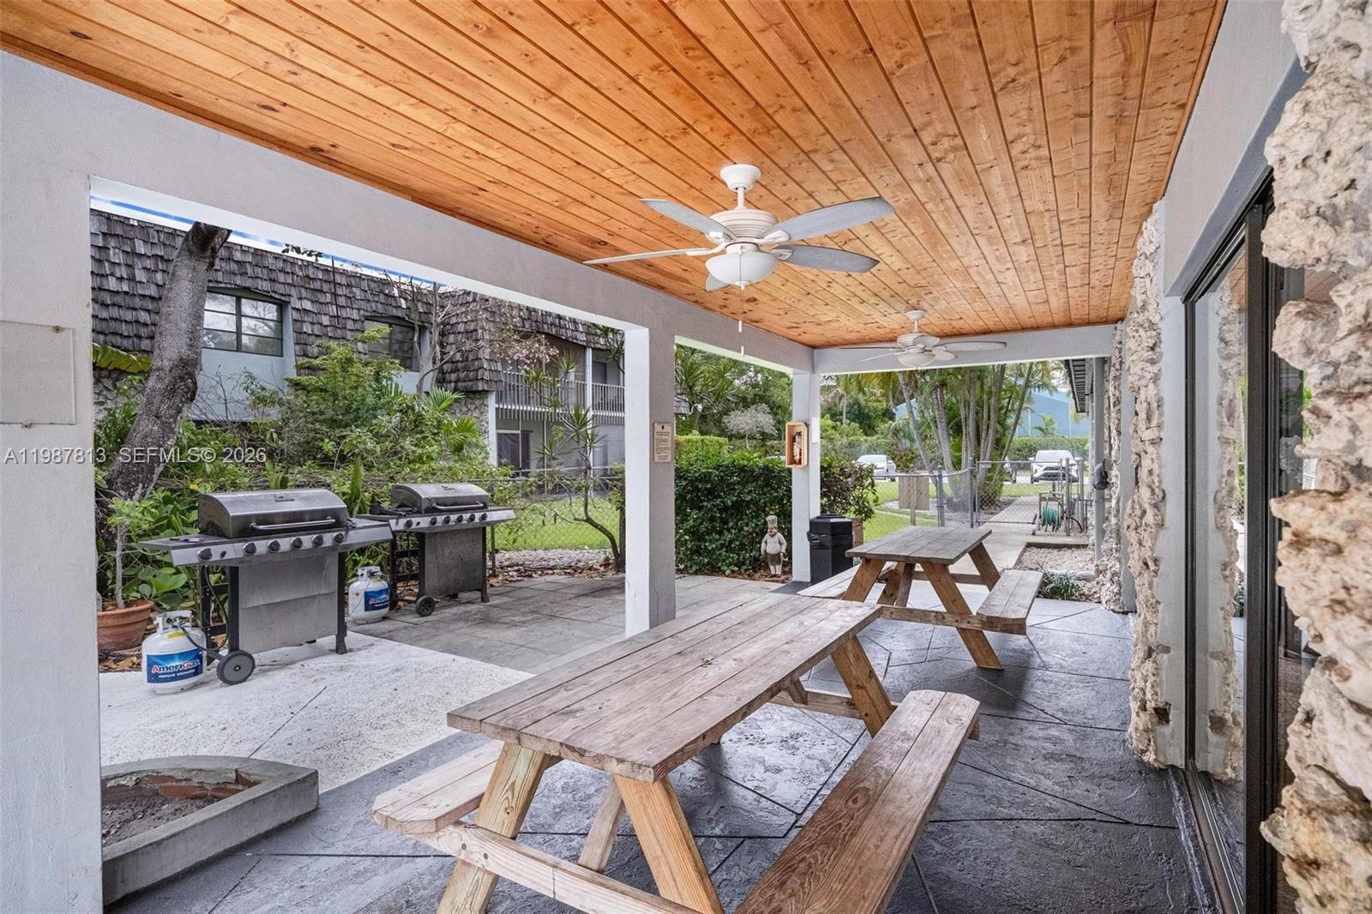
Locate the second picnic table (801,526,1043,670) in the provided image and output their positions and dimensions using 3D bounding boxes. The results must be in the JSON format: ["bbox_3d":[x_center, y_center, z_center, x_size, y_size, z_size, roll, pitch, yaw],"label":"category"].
[{"bbox_3d":[1.963,1.044,5.260,1.540,0.752,1.840,0,0,32],"label":"second picnic table"}]

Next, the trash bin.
[{"bbox_3d":[1.607,1.036,7.127,0.480,0.750,0.460,0,0,32],"label":"trash bin"}]

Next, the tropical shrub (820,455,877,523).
[{"bbox_3d":[2.005,0.710,8.305,0.980,1.340,0.850,0,0,32],"label":"tropical shrub"}]

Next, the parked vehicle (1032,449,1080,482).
[{"bbox_3d":[18.403,0.386,32.204,1.860,1.660,4.550,0,0,32],"label":"parked vehicle"}]

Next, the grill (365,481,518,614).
[{"bbox_3d":[-2.349,0.853,6.126,0.620,1.180,1.370,0,0,35],"label":"grill"}]

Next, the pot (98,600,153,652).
[{"bbox_3d":[-4.352,1.298,4.989,0.400,0.310,0.400,0,0,32],"label":"pot"}]

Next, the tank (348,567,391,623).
[{"bbox_3d":[-2.709,1.191,5.568,0.312,0.456,0.312,-1,0,-20],"label":"tank"}]

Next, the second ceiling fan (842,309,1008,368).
[{"bbox_3d":[1.889,-0.959,5.294,1.310,0.460,1.310,0,0,32],"label":"second ceiling fan"}]

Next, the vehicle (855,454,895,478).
[{"bbox_3d":[10.755,0.696,36.706,1.840,1.560,4.500,0,0,24],"label":"vehicle"}]

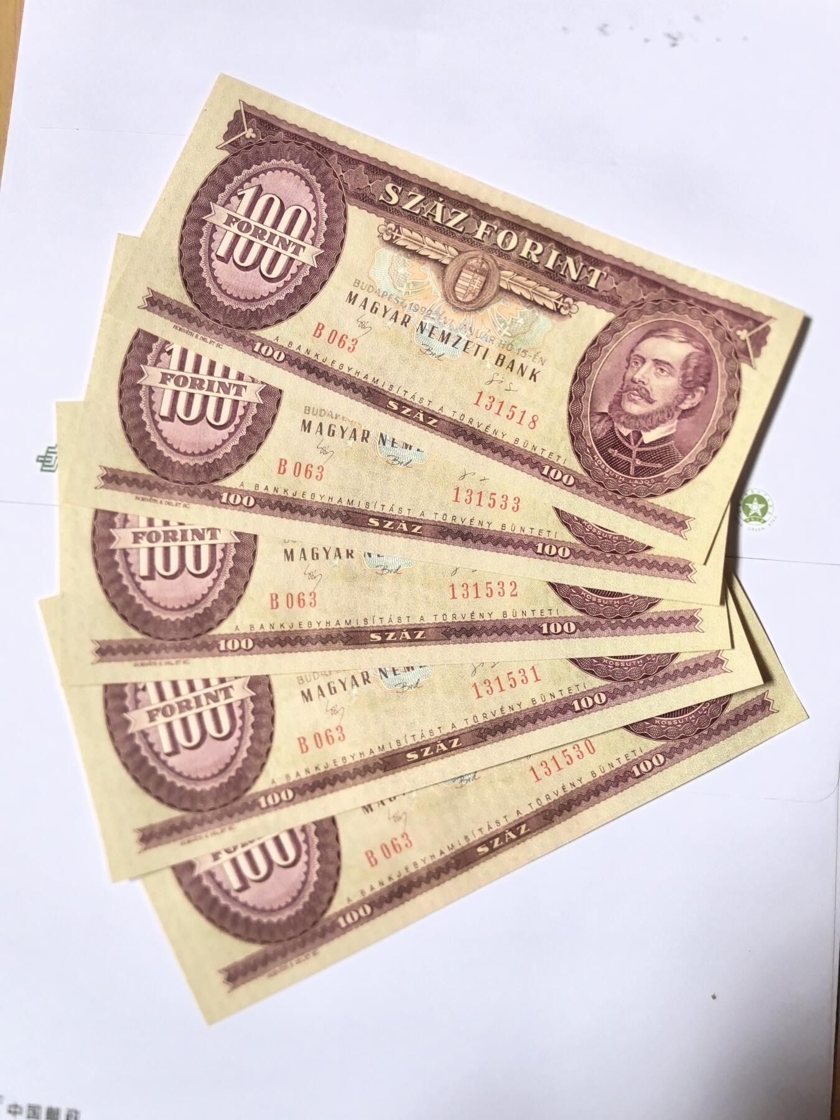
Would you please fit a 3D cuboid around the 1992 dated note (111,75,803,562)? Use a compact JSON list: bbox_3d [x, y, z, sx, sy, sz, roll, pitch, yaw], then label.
[{"bbox_3d":[0.010,-0.067,0.237,0.174,0.001,0.075,23,85,2],"label":"1992 dated note"}]

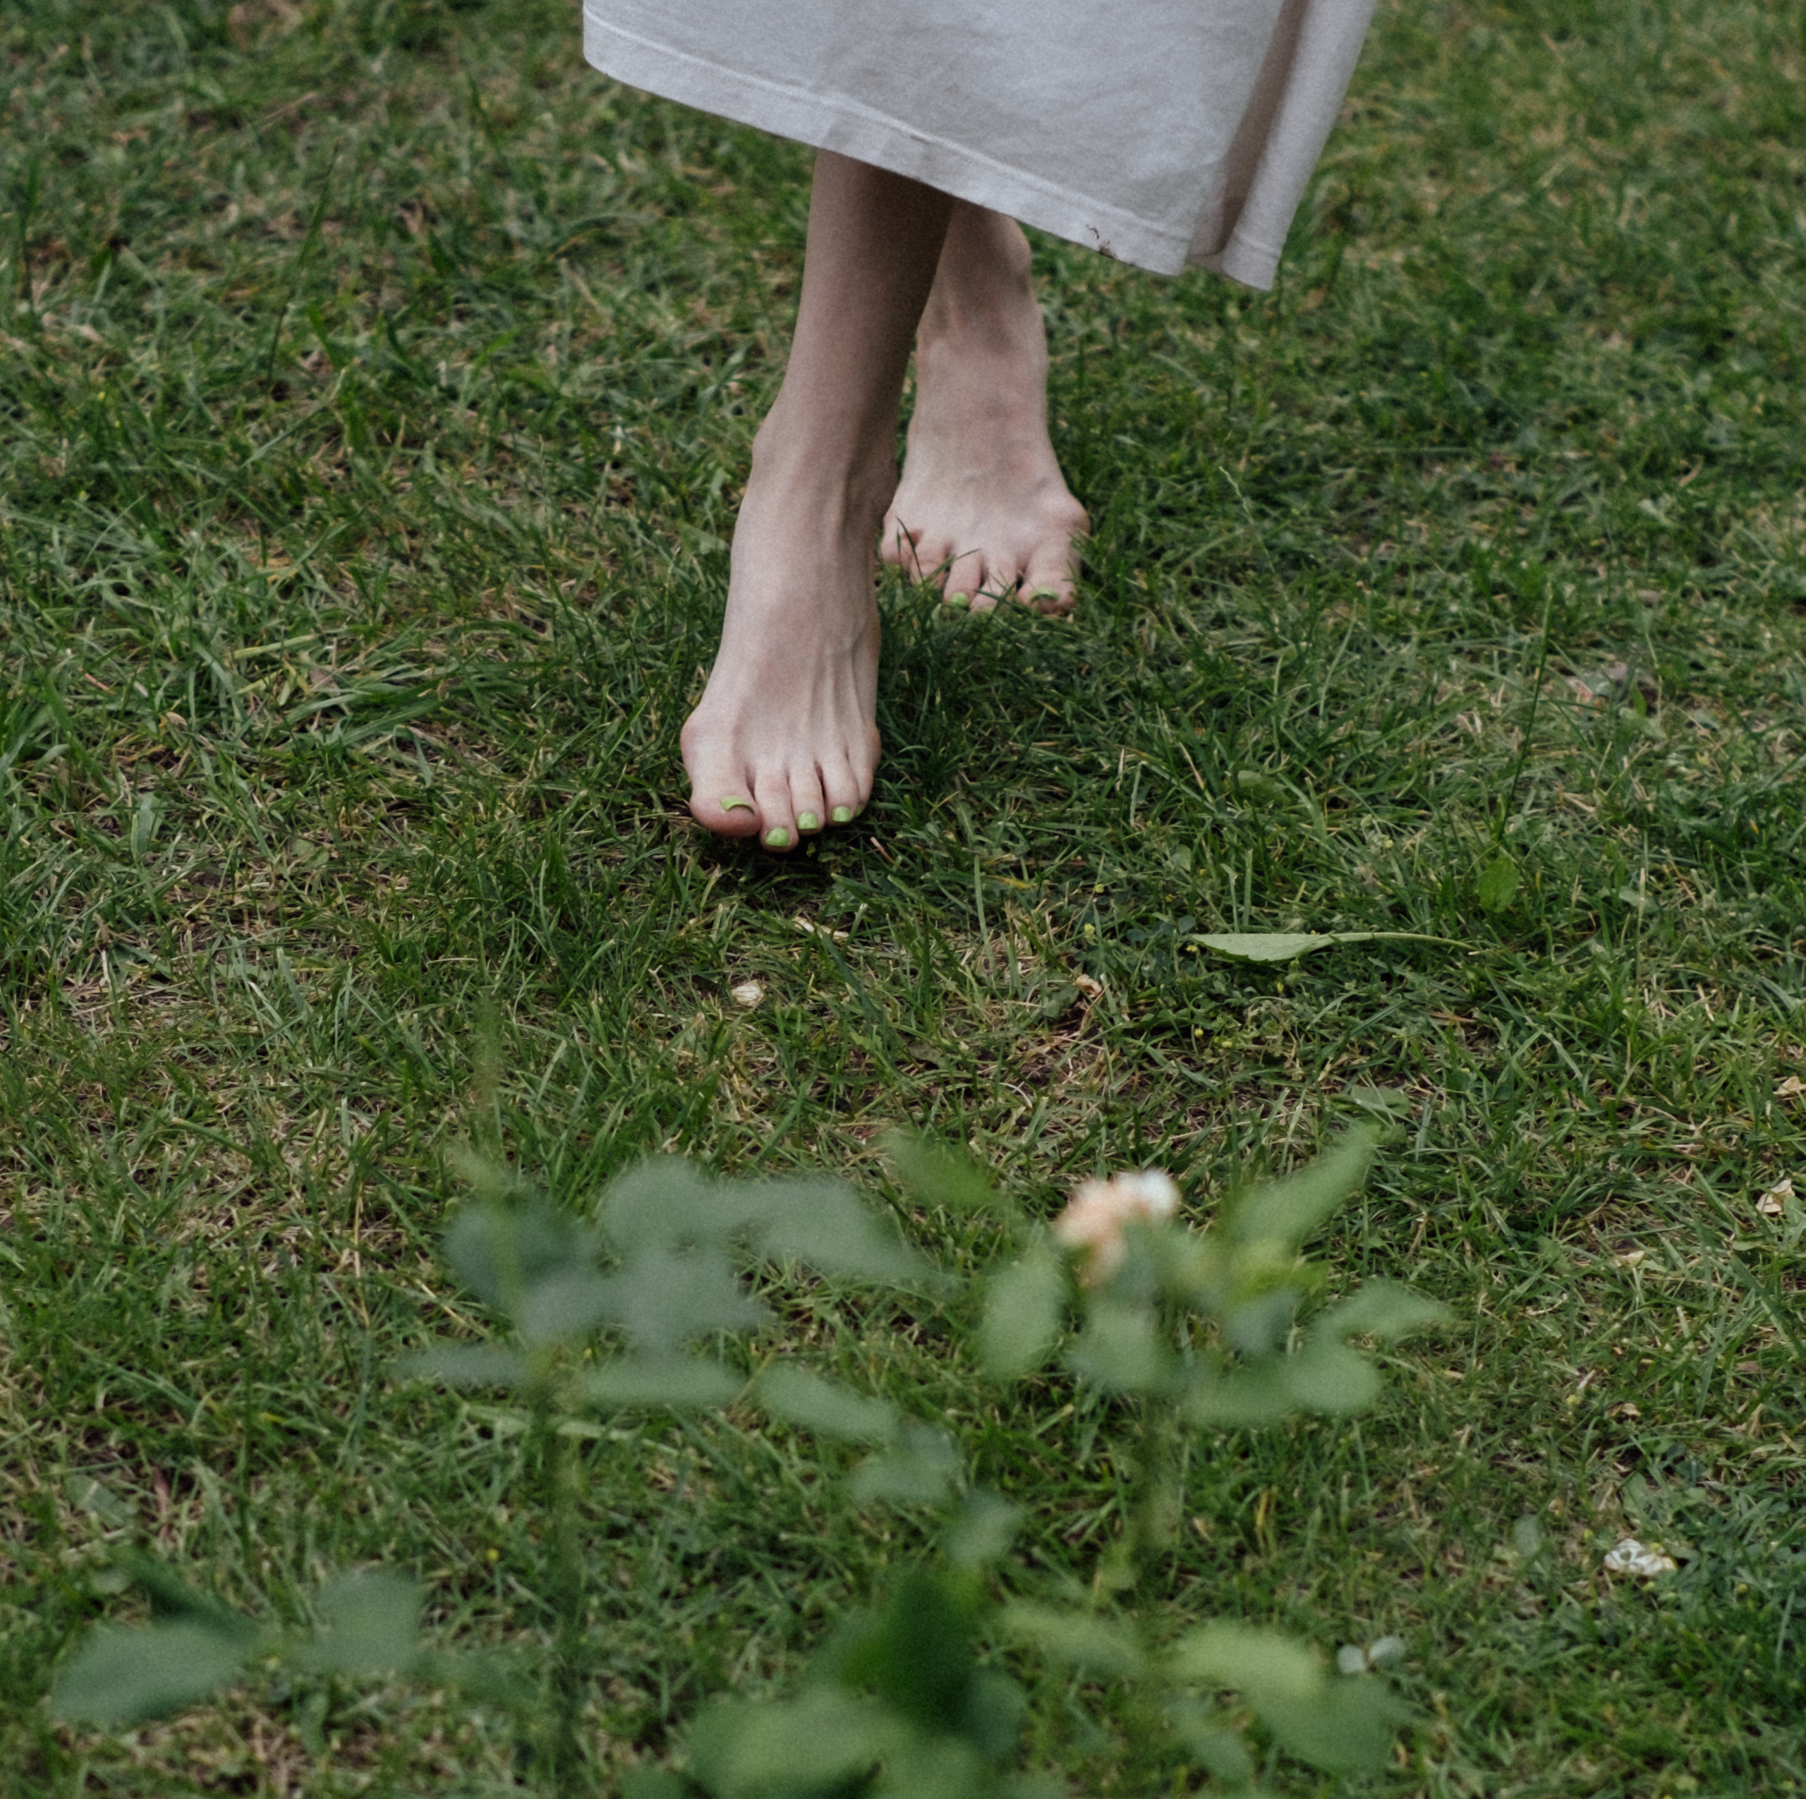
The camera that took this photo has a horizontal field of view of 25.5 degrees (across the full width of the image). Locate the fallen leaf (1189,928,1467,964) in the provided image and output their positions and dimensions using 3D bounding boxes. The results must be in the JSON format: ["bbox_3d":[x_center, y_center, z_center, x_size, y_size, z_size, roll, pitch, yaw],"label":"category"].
[{"bbox_3d":[0.177,0.019,1.661,0.115,0.008,0.018,1,37,2],"label":"fallen leaf"}]

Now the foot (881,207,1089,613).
[{"bbox_3d":[0.036,-0.250,1.956,0.098,0.125,0.225,-1,37,-2],"label":"foot"}]

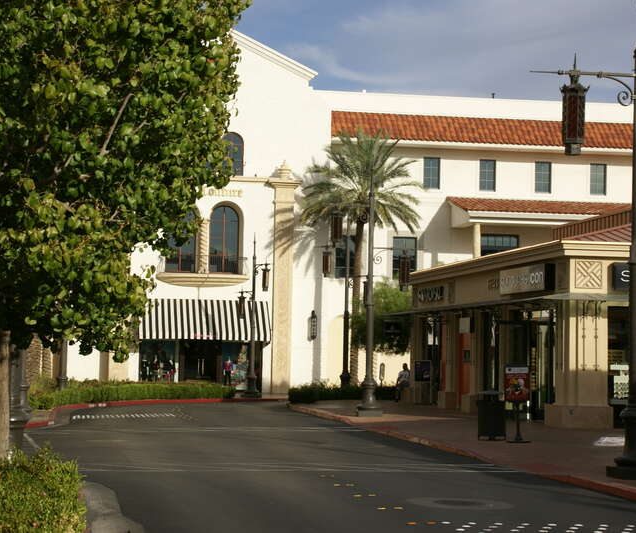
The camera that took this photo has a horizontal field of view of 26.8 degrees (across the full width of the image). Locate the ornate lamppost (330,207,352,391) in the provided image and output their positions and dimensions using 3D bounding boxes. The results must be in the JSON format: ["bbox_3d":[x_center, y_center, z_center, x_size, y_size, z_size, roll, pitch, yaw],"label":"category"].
[{"bbox_3d":[1.061,1.424,50.507,0.750,7.275,0.700,1,-4,-9],"label":"ornate lamppost"}]

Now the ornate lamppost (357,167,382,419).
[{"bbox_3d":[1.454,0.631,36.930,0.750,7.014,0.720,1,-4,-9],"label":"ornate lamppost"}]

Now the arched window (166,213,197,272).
[{"bbox_3d":[-6.362,-1.179,62.330,1.480,2.975,0.350,1,-4,-9],"label":"arched window"}]

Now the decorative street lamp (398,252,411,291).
[{"bbox_3d":[2.413,0.132,37.061,0.350,1.072,0.350,1,-4,-9],"label":"decorative street lamp"}]

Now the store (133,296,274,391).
[{"bbox_3d":[-5.235,3.708,61.484,6.250,4.373,1.600,1,-4,-9],"label":"store"}]

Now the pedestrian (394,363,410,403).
[{"bbox_3d":[2.925,4.024,46.143,0.600,1.363,0.520,2,-4,-19],"label":"pedestrian"}]

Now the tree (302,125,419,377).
[{"bbox_3d":[1.669,-0.134,53.607,4.900,10.838,4.900,1,-4,-9],"label":"tree"}]

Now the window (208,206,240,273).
[{"bbox_3d":[-4.366,-1.303,62.639,1.500,3.226,0.350,1,-4,-9],"label":"window"}]

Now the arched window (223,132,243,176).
[{"bbox_3d":[-4.126,-5.356,63.737,1.170,2.118,0.300,1,-4,-9],"label":"arched window"}]

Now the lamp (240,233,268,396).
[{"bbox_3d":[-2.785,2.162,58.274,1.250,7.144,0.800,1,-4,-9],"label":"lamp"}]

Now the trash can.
[{"bbox_3d":[3.614,3.108,27.766,0.600,1.026,0.600,1,-4,-9],"label":"trash can"}]

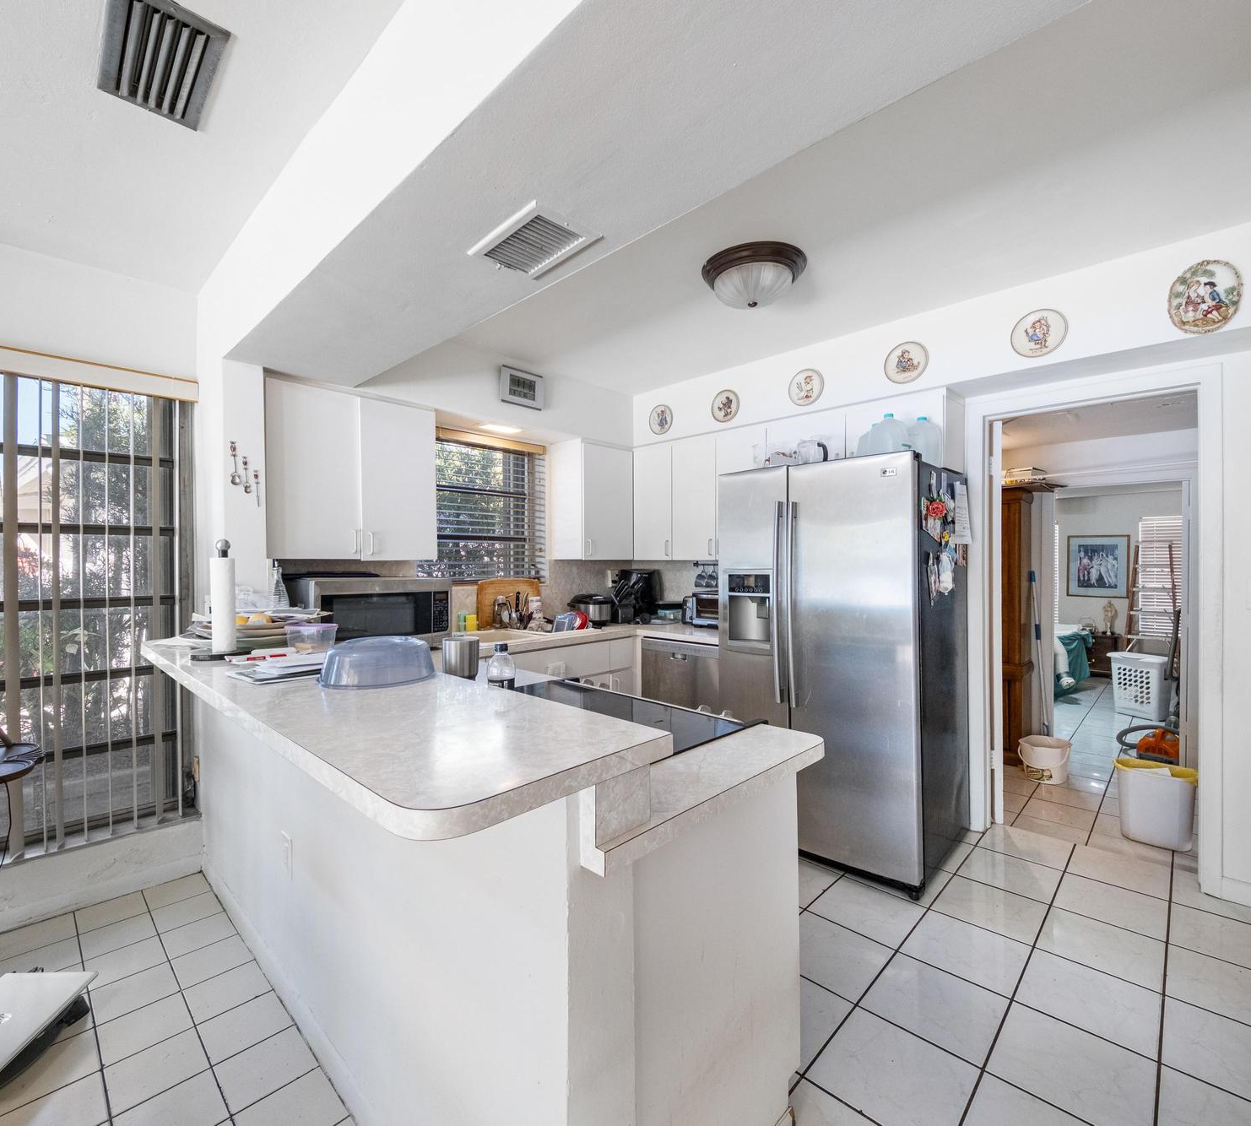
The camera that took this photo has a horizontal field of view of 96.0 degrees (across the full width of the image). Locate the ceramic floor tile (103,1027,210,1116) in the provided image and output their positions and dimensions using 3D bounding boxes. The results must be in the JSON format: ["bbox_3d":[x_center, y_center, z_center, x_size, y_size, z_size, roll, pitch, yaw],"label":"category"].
[{"bbox_3d":[-1.241,1.345,1.492,0.198,0.010,0.198,0,0,44],"label":"ceramic floor tile"}]

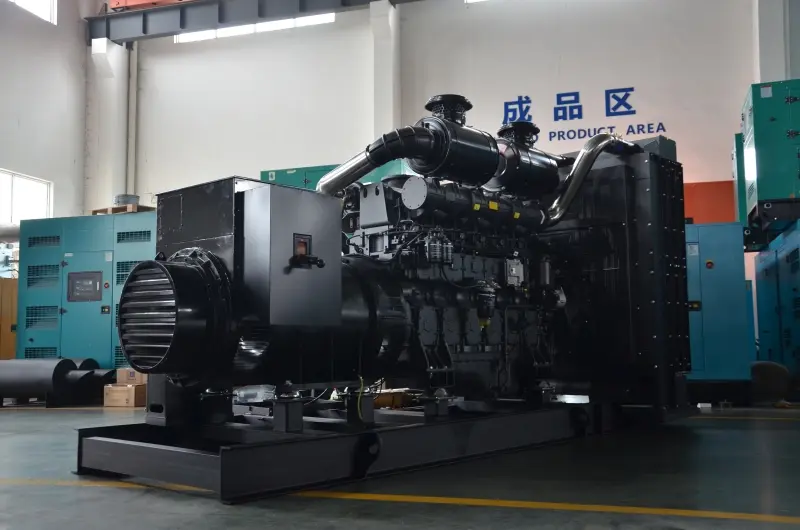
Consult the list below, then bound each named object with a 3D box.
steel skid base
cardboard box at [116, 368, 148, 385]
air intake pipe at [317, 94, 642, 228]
[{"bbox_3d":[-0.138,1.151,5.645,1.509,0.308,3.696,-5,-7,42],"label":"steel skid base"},{"bbox_3d":[-3.258,1.379,9.917,0.390,0.200,0.280,-1,-5,7],"label":"cardboard box"},{"bbox_3d":[0.873,-0.823,6.697,0.731,0.924,4.004,-5,-7,42],"label":"air intake pipe"}]

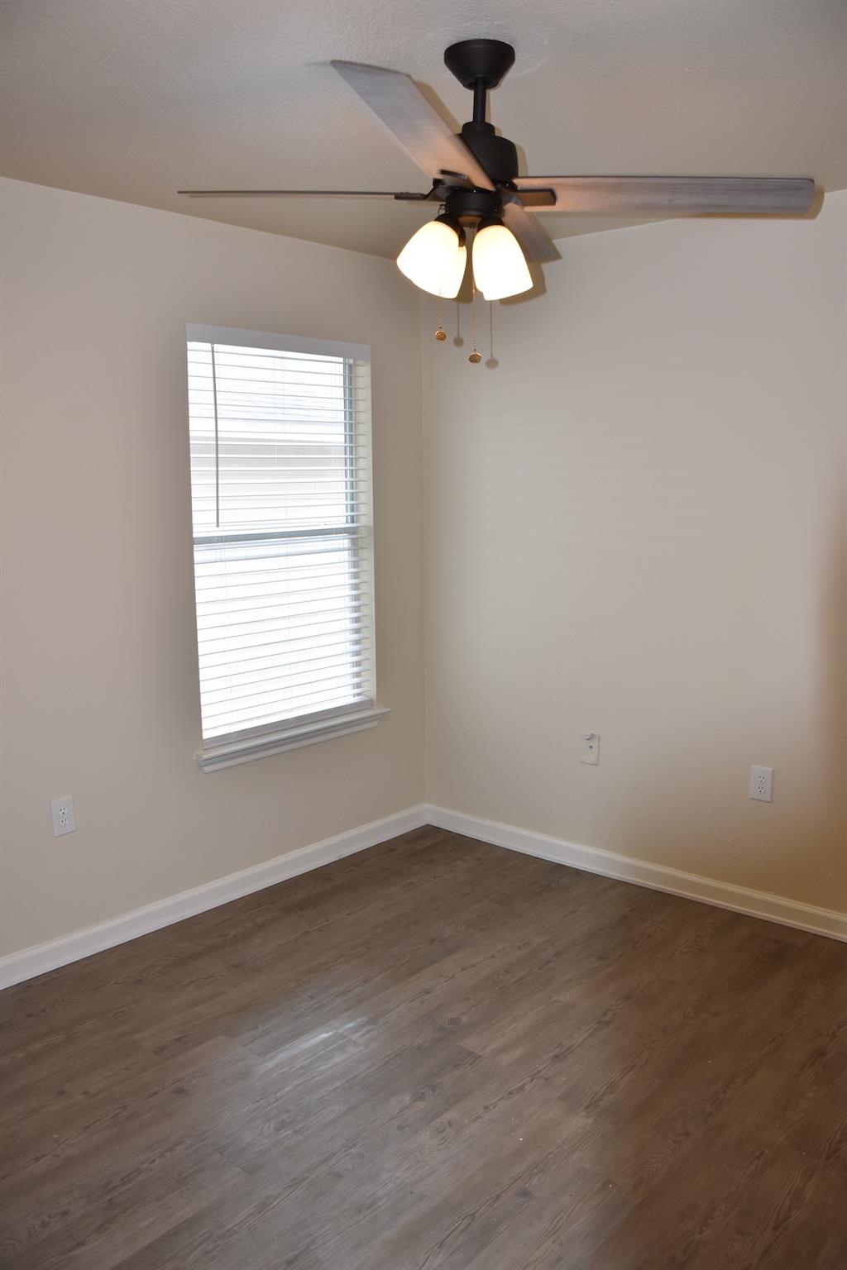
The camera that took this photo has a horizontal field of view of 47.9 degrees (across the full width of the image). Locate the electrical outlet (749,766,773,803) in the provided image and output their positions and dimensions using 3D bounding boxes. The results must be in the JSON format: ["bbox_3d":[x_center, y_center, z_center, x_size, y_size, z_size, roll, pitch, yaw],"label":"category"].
[{"bbox_3d":[1.210,0.534,3.412,0.080,0.122,0.010,7,12,38],"label":"electrical outlet"}]

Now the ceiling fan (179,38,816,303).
[{"bbox_3d":[0.110,-0.958,2.017,1.280,0.520,1.280,2,10,16],"label":"ceiling fan"}]

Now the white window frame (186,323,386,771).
[{"bbox_3d":[-0.516,-0.378,3.712,0.060,1.510,0.855,9,14,44],"label":"white window frame"}]

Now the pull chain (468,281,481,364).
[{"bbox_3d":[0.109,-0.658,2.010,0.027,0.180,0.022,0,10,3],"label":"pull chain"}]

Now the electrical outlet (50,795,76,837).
[{"bbox_3d":[-1.183,0.598,3.137,0.010,0.121,0.076,9,14,44],"label":"electrical outlet"}]

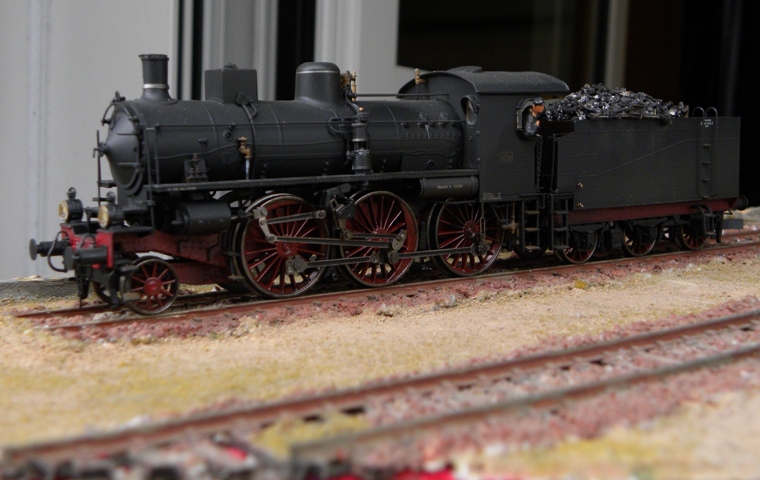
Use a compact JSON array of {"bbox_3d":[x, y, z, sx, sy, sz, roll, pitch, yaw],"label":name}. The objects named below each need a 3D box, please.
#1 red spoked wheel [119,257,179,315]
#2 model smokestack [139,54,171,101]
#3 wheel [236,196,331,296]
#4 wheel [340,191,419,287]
[{"bbox_3d":[-0.045,0.009,0.222,0.011,0.011,0.003,-5,8,-35],"label":"red spoked wheel"},{"bbox_3d":[-0.045,-0.032,0.228,0.006,0.010,0.006,-5,8,-35],"label":"model smokestack"},{"bbox_3d":[-0.020,0.001,0.239,0.022,0.022,0.003,-5,8,-35],"label":"wheel"},{"bbox_3d":[-0.001,0.000,0.253,0.022,0.022,0.003,-5,8,-35],"label":"wheel"}]

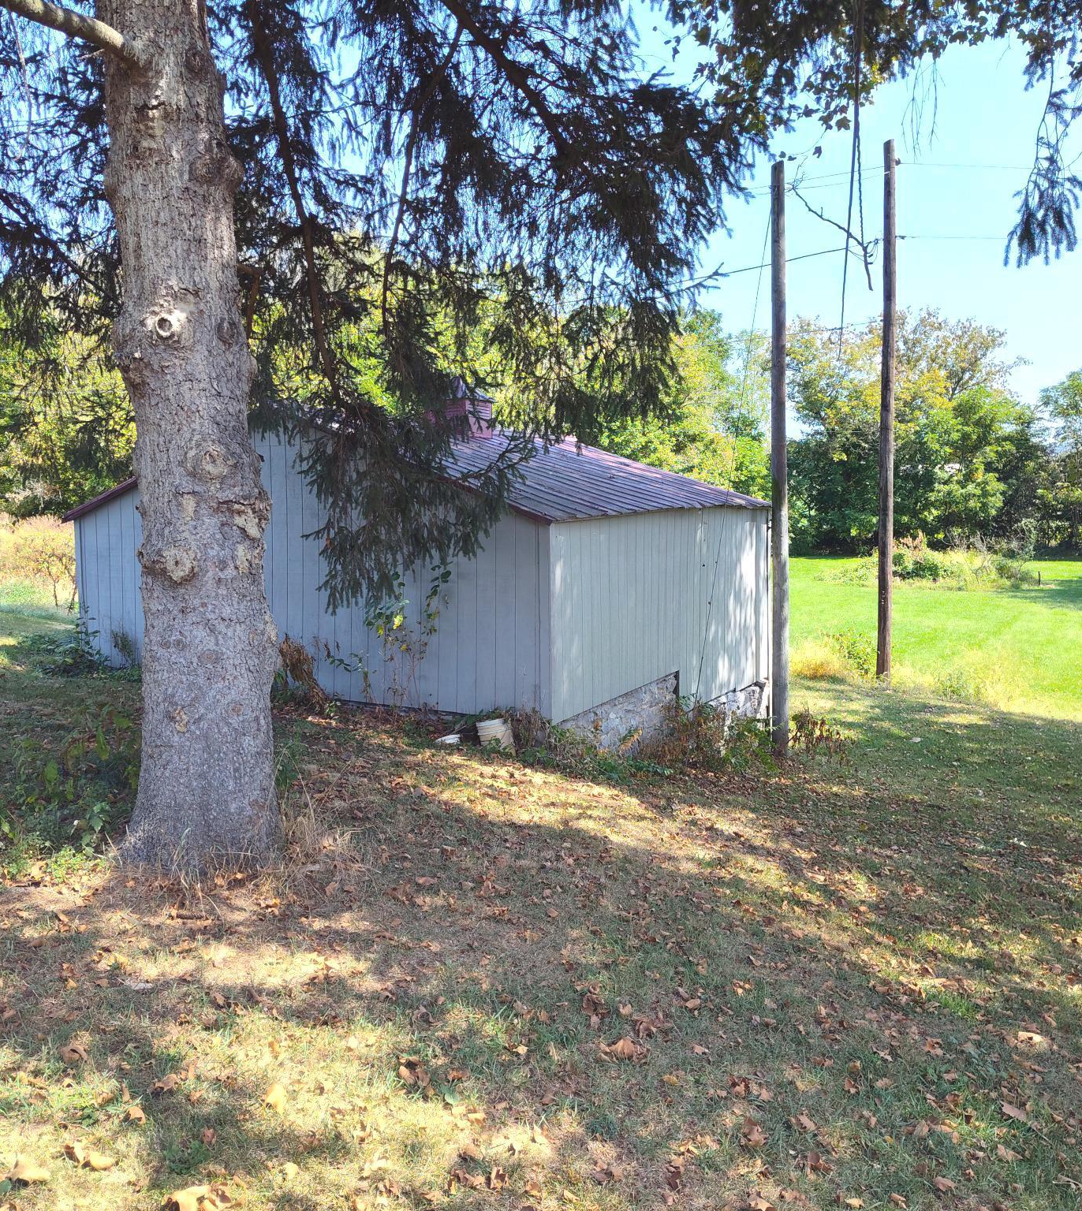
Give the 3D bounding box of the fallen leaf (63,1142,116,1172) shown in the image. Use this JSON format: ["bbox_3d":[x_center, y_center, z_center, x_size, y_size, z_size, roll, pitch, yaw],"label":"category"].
[{"bbox_3d":[-1.086,1.326,2.584,0.125,0.040,0.075,0,6,0],"label":"fallen leaf"}]

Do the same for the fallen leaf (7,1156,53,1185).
[{"bbox_3d":[-1.200,1.325,2.517,0.100,0.035,0.070,0,6,0],"label":"fallen leaf"}]

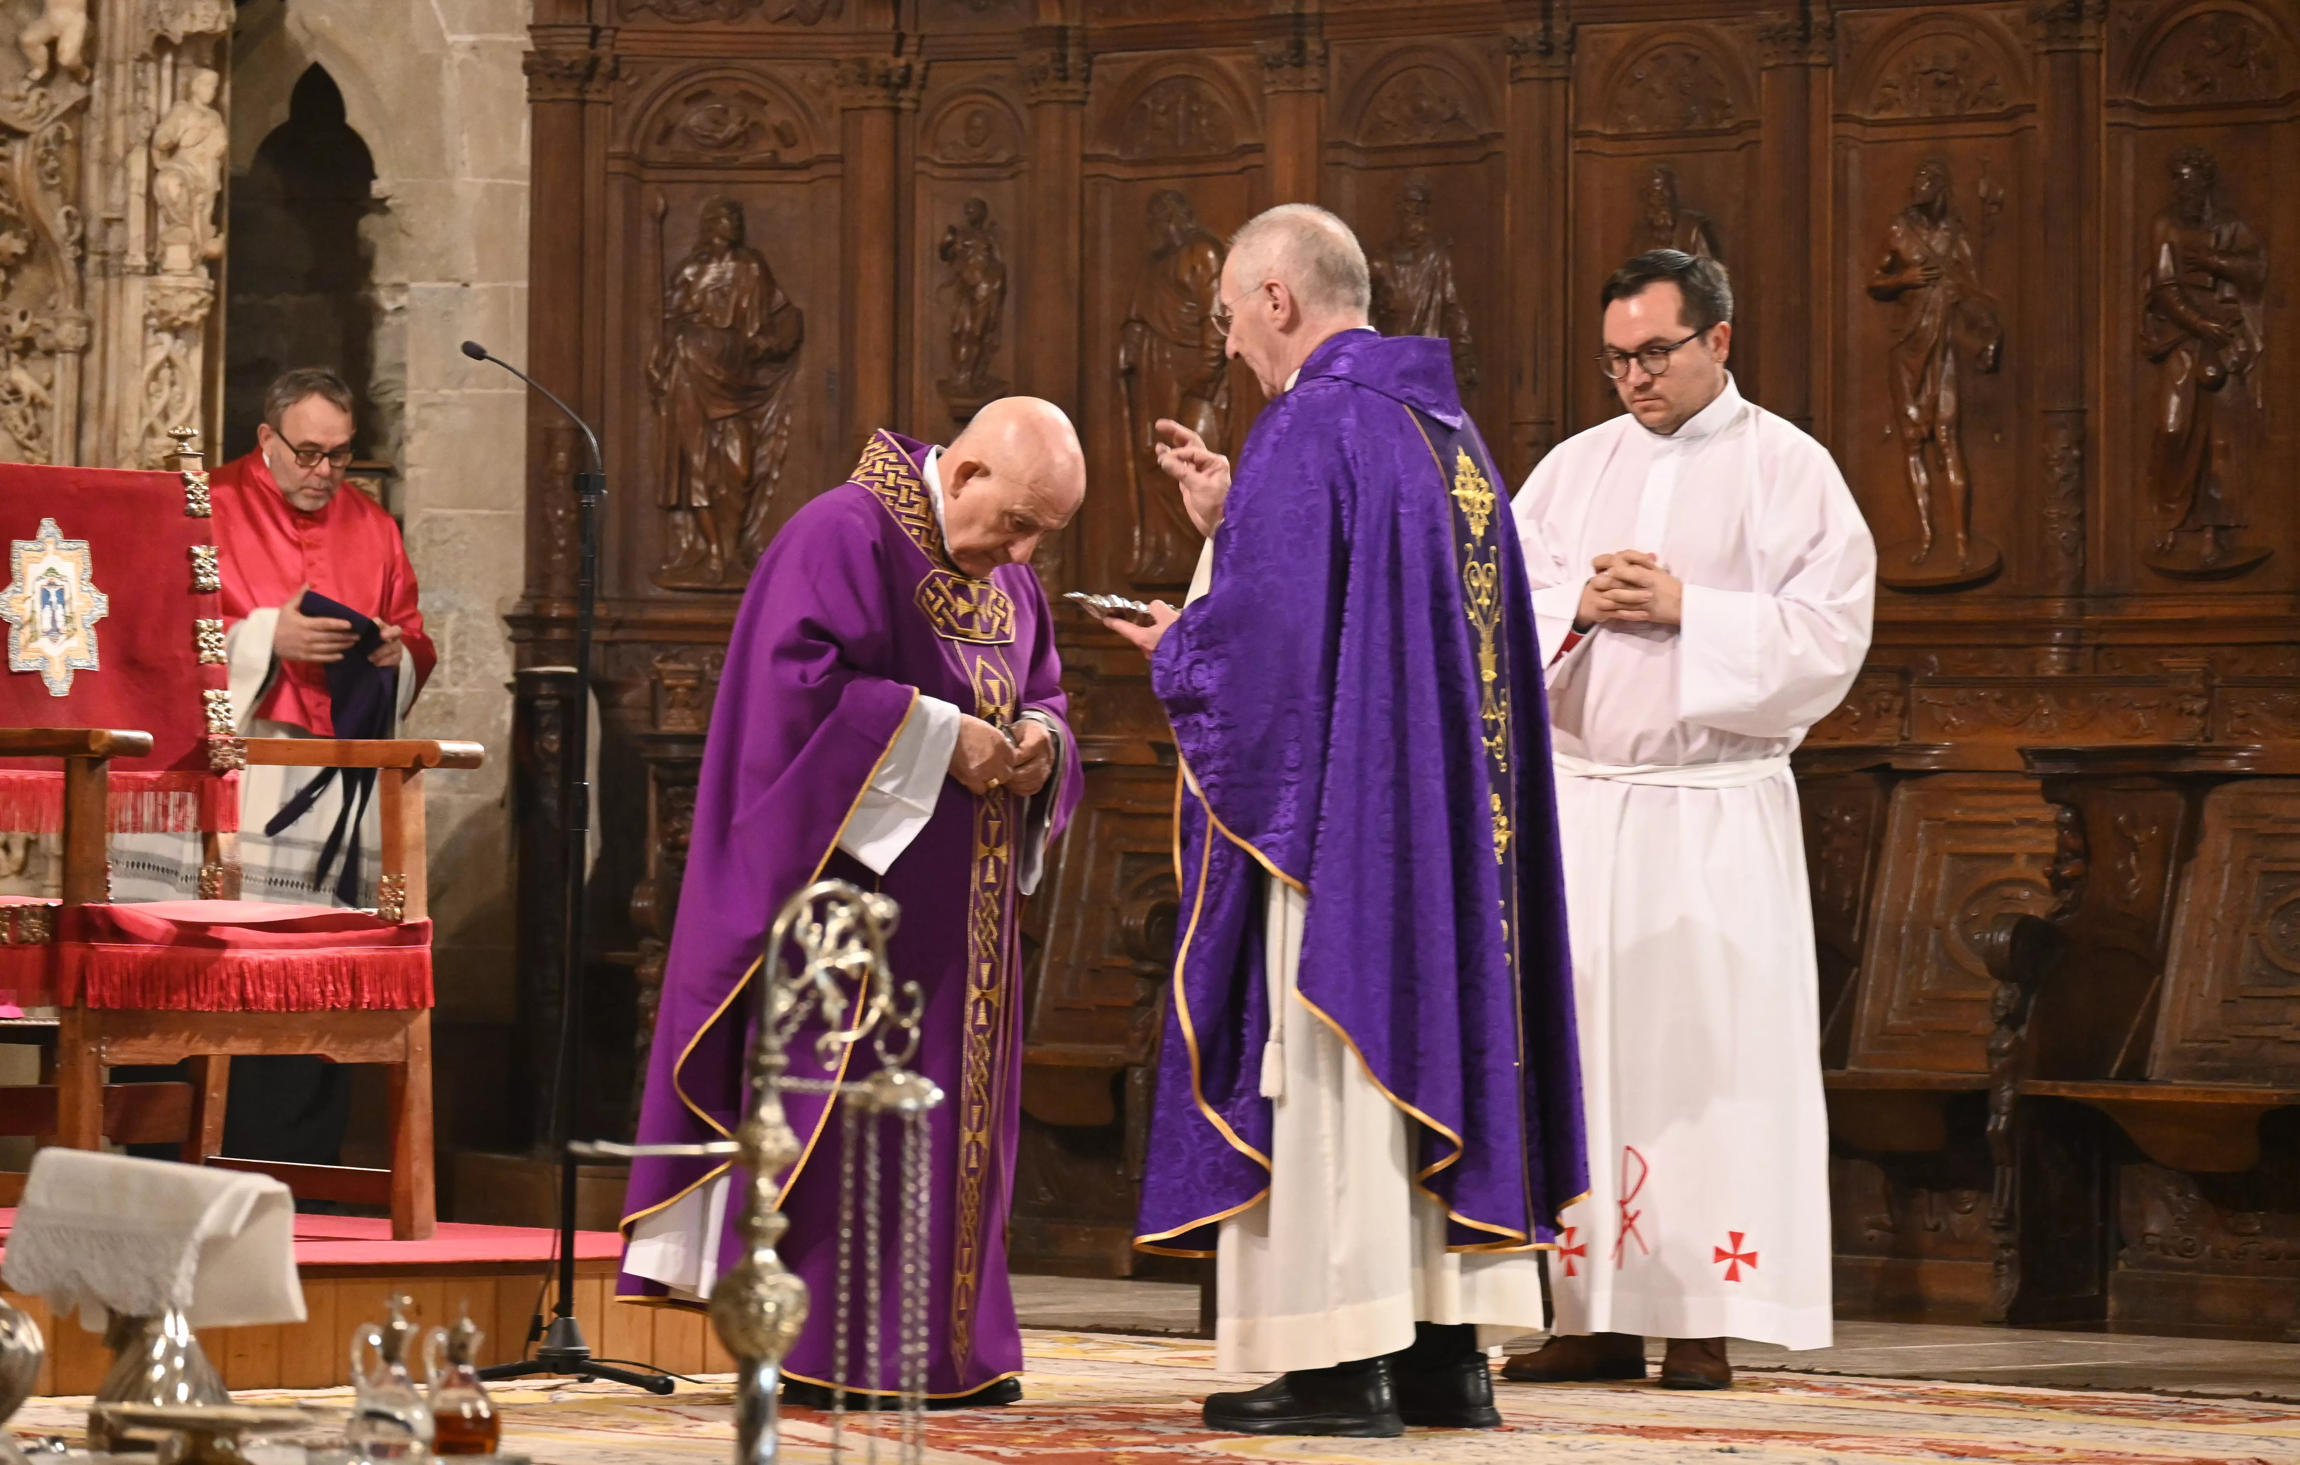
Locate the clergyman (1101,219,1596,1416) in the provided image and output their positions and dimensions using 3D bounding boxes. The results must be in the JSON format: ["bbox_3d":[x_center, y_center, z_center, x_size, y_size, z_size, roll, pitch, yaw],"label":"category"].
[{"bbox_3d":[0.280,0.124,13.750,0.630,1.750,0.600,0,0,25],"label":"clergyman"}]

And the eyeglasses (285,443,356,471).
[{"bbox_3d":[-1.516,-0.526,17.352,0.140,0.045,0.140,1,25,-28],"label":"eyeglasses"}]

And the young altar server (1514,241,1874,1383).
[{"bbox_3d":[0.823,0.129,14.600,0.570,1.730,0.420,0,0,28],"label":"young altar server"}]

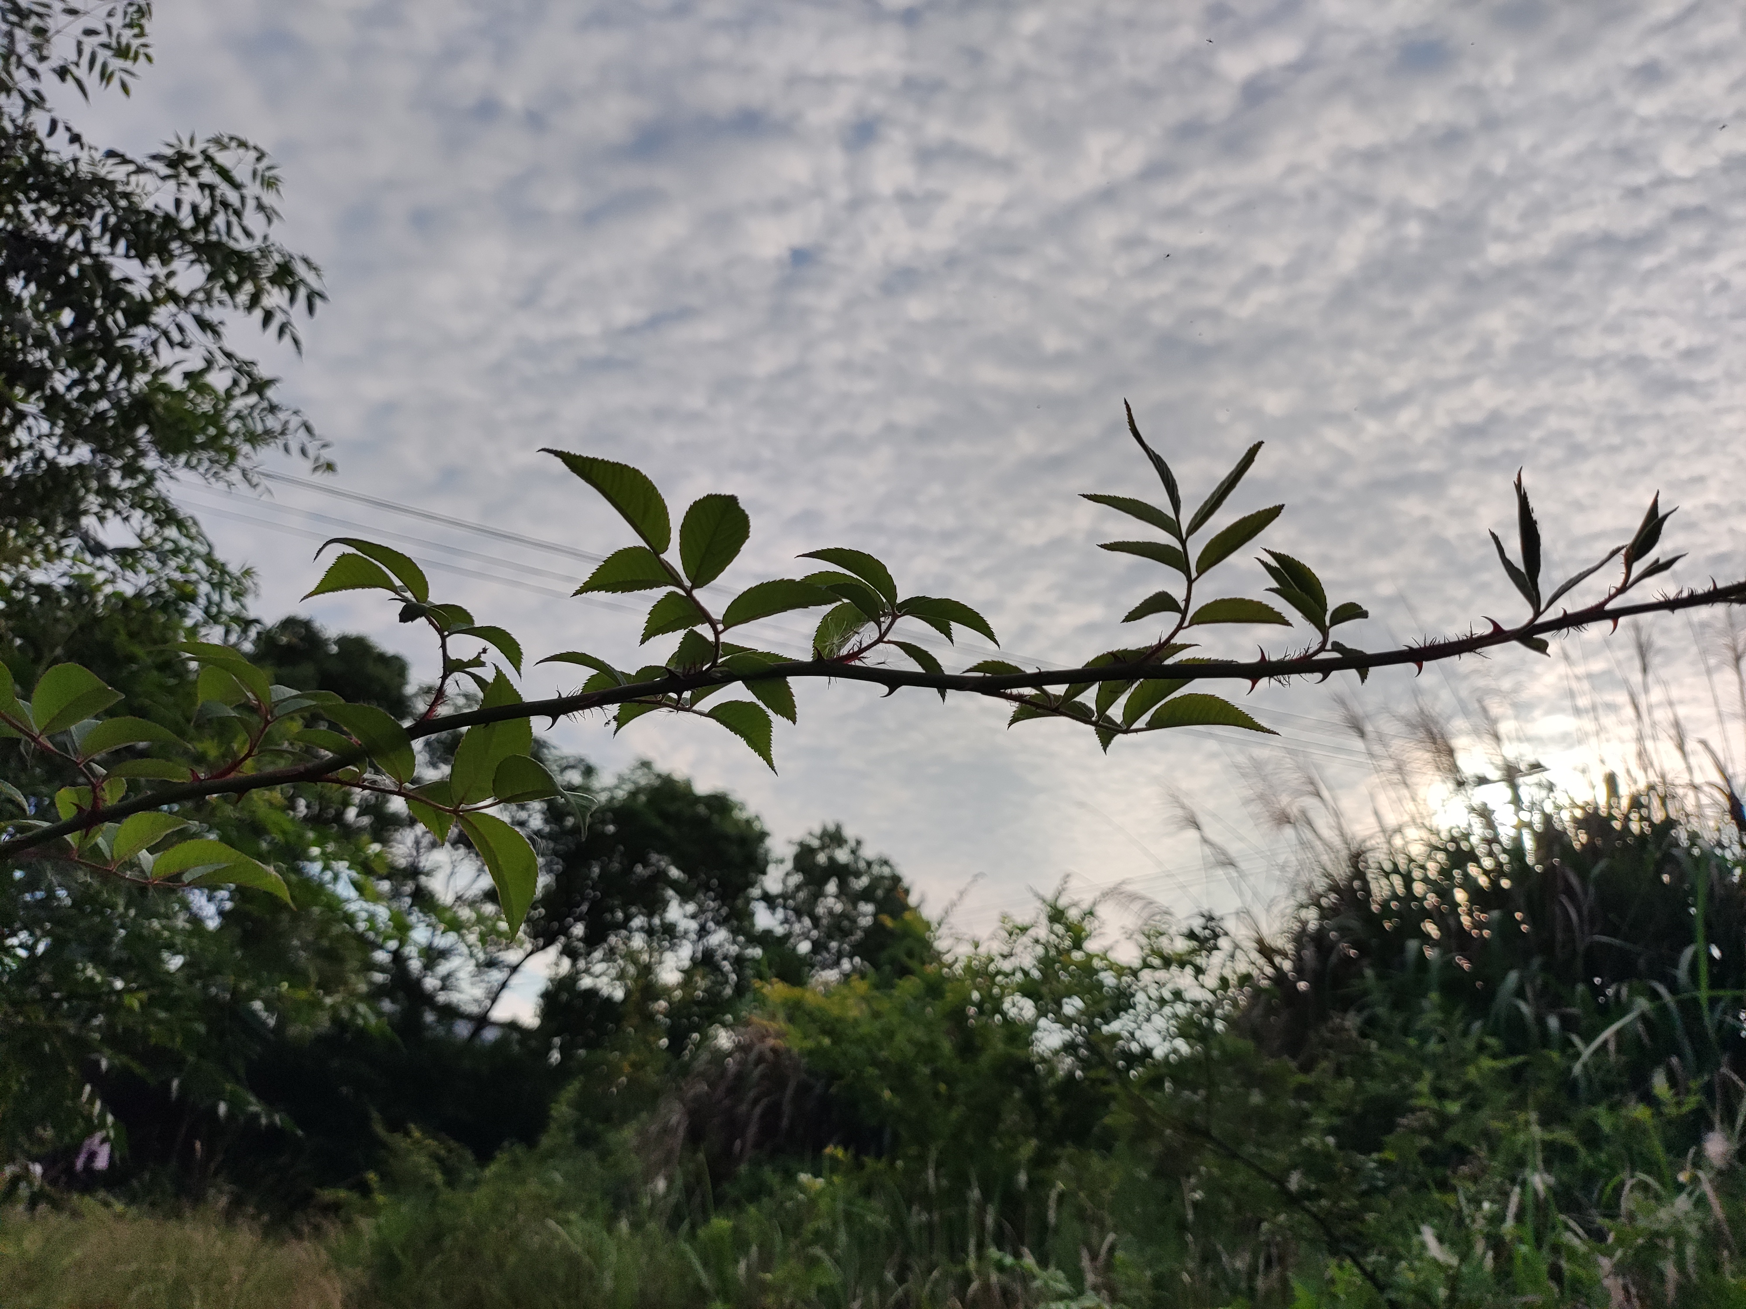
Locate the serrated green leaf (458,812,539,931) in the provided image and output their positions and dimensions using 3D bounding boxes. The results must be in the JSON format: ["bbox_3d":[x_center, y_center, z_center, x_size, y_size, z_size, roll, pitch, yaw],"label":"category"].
[{"bbox_3d":[-0.128,0.076,0.438,0.020,0.048,0.009,-28,-6,32],"label":"serrated green leaf"}]

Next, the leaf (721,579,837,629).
[{"bbox_3d":[-0.029,-0.015,0.385,0.038,0.006,0.018,-15,-34,-6],"label":"leaf"}]

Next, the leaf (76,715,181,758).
[{"bbox_3d":[-0.235,0.027,0.400,0.035,0.008,0.015,-7,-18,0],"label":"leaf"}]

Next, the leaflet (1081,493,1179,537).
[{"bbox_3d":[0.086,-0.047,0.420,0.035,0.006,0.015,23,-19,0],"label":"leaflet"}]

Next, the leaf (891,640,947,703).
[{"bbox_3d":[0.017,0.006,0.460,0.006,0.028,0.013,-41,0,-11],"label":"leaf"}]

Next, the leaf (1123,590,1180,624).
[{"bbox_3d":[0.102,-0.017,0.460,0.023,0.005,0.012,-11,-30,0],"label":"leaf"}]

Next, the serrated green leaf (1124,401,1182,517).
[{"bbox_3d":[0.094,-0.065,0.420,0.006,0.046,0.012,-23,-8,0],"label":"serrated green leaf"}]

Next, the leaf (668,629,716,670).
[{"bbox_3d":[-0.056,-0.002,0.392,0.015,0.017,0.005,3,28,39],"label":"leaf"}]

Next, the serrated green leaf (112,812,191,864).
[{"bbox_3d":[-0.227,0.057,0.395,0.028,0.006,0.013,-31,-34,0],"label":"serrated green leaf"}]

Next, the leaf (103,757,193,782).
[{"bbox_3d":[-0.264,0.042,0.460,0.035,0.007,0.017,3,-18,13],"label":"leaf"}]

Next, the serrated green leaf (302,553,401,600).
[{"bbox_3d":[-0.168,-0.024,0.405,0.034,0.008,0.016,-2,-36,10],"label":"serrated green leaf"}]

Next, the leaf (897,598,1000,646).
[{"bbox_3d":[0.023,-0.010,0.388,0.033,0.007,0.016,20,-28,-6],"label":"leaf"}]

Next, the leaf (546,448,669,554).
[{"bbox_3d":[-0.096,-0.055,0.455,0.055,0.009,0.024,40,-47,0],"label":"leaf"}]

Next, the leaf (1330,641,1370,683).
[{"bbox_3d":[0.170,0.003,0.450,0.005,0.018,0.009,-41,0,-4],"label":"leaf"}]

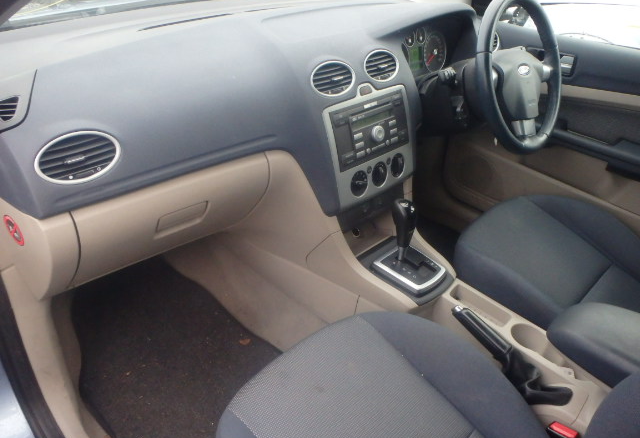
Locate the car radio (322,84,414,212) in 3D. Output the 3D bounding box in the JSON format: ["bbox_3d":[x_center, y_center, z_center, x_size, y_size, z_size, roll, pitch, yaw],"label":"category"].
[{"bbox_3d":[0.100,-0.166,1.097,0.258,0.218,0.060,-26,24,-39],"label":"car radio"}]

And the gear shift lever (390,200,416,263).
[{"bbox_3d":[0.179,0.026,1.118,0.054,0.145,0.046,24,36,39],"label":"gear shift lever"}]

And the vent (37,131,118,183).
[{"bbox_3d":[-0.334,-0.086,0.714,0.116,0.071,0.032,-24,25,-38],"label":"vent"}]

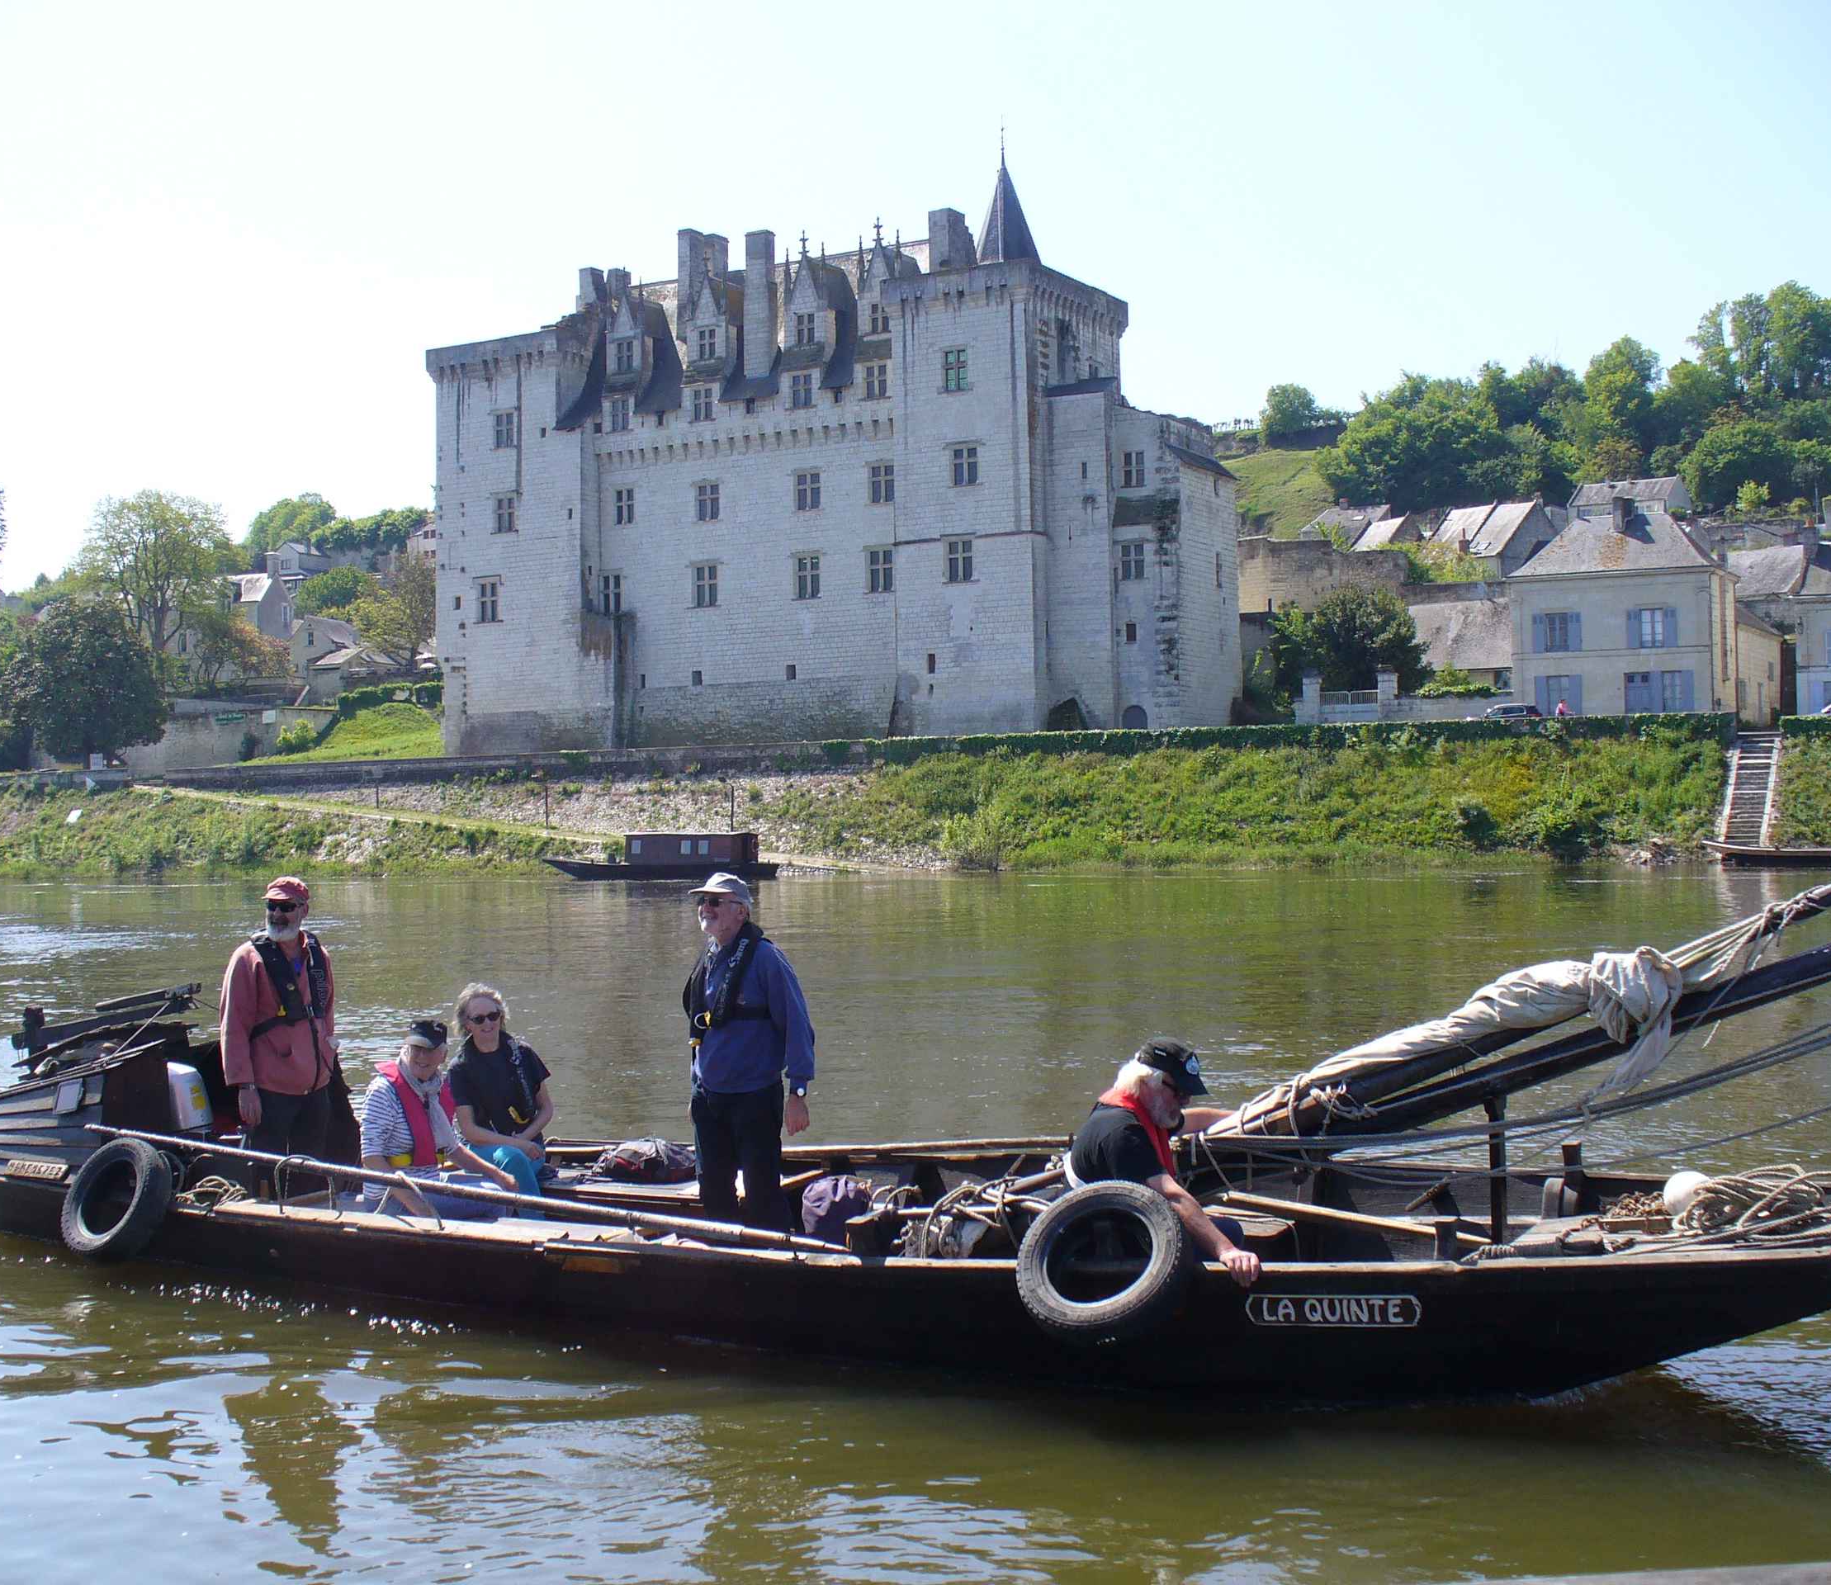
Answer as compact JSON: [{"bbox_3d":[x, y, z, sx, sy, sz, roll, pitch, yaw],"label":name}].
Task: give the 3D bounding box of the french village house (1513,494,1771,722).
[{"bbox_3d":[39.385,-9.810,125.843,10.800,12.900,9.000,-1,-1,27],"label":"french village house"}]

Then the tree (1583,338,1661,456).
[{"bbox_3d":[70.880,-39.000,226.590,7.530,13.210,7.150,-1,-1,18],"label":"tree"}]

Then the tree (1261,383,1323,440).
[{"bbox_3d":[45.827,-46.128,275.000,7.340,7.240,6.970,-1,-1,9],"label":"tree"}]

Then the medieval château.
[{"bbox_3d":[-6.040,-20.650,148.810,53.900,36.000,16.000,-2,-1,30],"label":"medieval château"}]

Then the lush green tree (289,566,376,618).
[{"bbox_3d":[-58.740,-19.440,228.330,8.240,7.000,7.830,-1,-1,-14],"label":"lush green tree"}]

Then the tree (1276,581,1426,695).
[{"bbox_3d":[24.530,-8.040,127.130,8.550,7.240,8.130,-1,-1,11],"label":"tree"}]

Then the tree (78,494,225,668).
[{"bbox_3d":[-65.703,-17.887,195.000,12.830,16.530,12.190,-1,-1,-19],"label":"tree"}]

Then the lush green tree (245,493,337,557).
[{"bbox_3d":[-78.738,-32.912,285.000,11.040,9.790,9.940,-1,-1,-15],"label":"lush green tree"}]

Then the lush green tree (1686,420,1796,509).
[{"bbox_3d":[74.560,-29.510,204.440,9.980,8.650,9.480,-1,-1,20],"label":"lush green tree"}]

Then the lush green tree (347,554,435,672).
[{"bbox_3d":[-42.760,-15.300,190.260,9.700,9.860,9.210,-1,-1,-13],"label":"lush green tree"}]

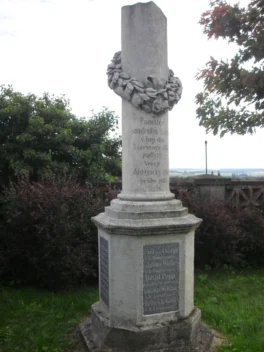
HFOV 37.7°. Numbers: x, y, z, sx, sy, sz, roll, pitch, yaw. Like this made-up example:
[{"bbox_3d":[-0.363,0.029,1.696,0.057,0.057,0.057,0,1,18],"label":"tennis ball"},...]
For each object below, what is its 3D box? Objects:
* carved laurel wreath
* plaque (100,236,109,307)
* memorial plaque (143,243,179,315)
[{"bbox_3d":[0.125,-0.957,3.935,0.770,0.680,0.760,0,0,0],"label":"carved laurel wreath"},{"bbox_3d":[-0.262,0.937,3.816,0.030,0.635,0.347,0,0,-18],"label":"plaque"},{"bbox_3d":[0.266,0.934,3.542,0.347,0.635,0.030,0,0,-18],"label":"memorial plaque"}]

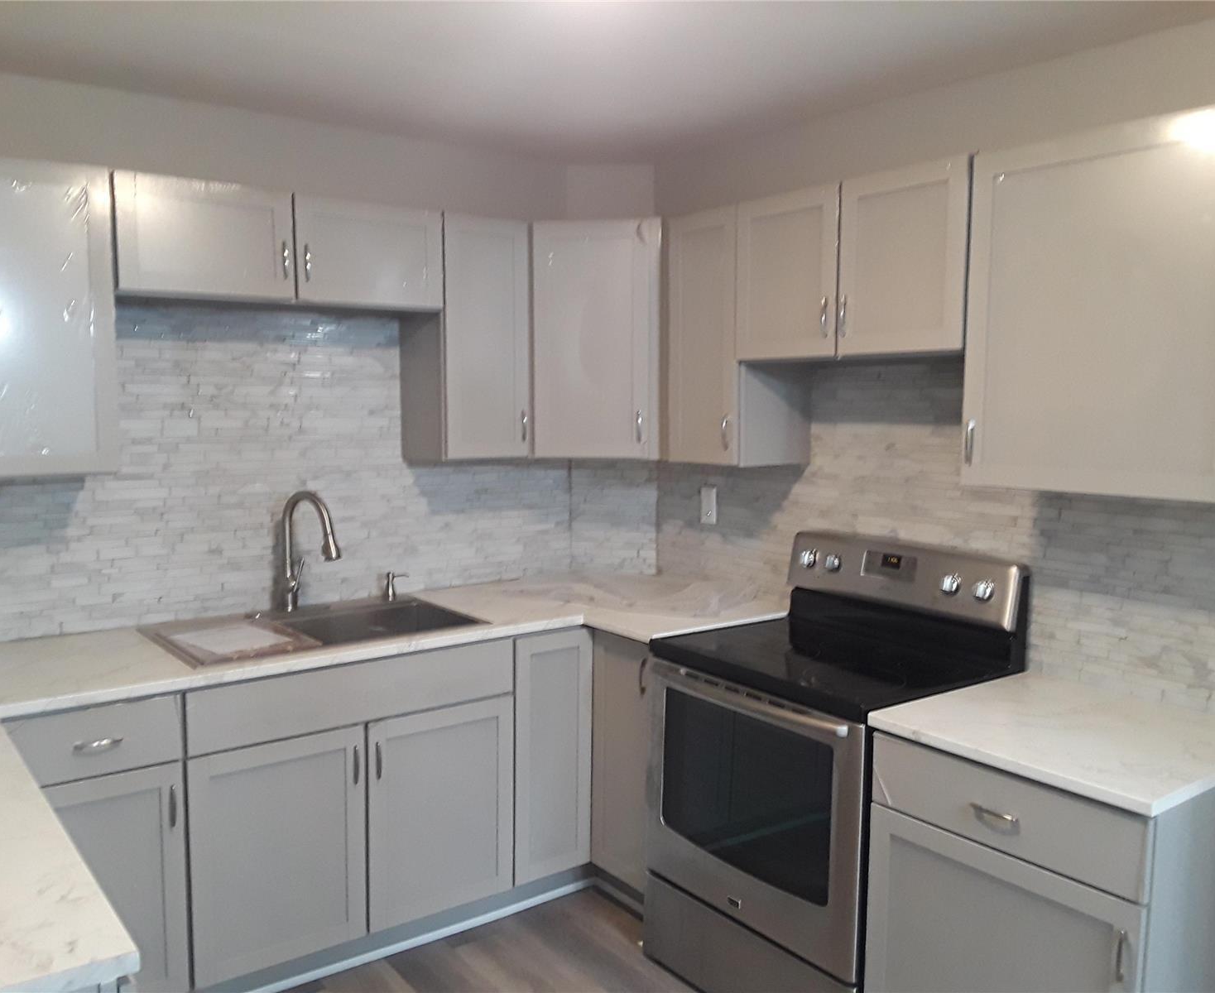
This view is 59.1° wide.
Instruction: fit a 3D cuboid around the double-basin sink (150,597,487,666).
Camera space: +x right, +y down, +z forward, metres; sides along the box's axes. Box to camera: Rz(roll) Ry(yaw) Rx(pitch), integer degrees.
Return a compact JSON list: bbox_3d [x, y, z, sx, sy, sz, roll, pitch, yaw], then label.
[{"bbox_3d":[-0.819,0.462,3.062,0.838,0.203,0.549,-4,7,-35],"label":"double-basin sink"}]

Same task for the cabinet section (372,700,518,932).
[{"bbox_3d":[-0.638,0.869,3.289,0.460,0.584,0.600,-4,7,-35],"label":"cabinet section"}]

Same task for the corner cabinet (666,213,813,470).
[{"bbox_3d":[0.407,-0.474,3.263,0.323,0.752,0.312,-4,7,-35],"label":"corner cabinet"}]

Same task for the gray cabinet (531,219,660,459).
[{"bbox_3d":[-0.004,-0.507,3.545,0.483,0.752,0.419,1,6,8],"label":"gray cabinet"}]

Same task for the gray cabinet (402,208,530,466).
[{"bbox_3d":[-0.447,-0.495,3.396,0.307,0.752,0.318,-4,7,-35],"label":"gray cabinet"}]

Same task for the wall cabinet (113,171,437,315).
[{"bbox_3d":[-0.936,-0.686,3.027,0.899,0.302,0.318,-4,7,-35],"label":"wall cabinet"}]

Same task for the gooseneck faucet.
[{"bbox_3d":[-0.872,0.169,3.183,0.249,0.368,0.076,5,7,36],"label":"gooseneck faucet"}]

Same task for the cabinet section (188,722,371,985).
[{"bbox_3d":[-1.012,0.894,3.023,0.459,0.584,0.600,-4,7,-35],"label":"cabinet section"}]

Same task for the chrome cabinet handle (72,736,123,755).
[{"bbox_3d":[-1.147,0.560,2.417,0.107,0.015,0.027,-4,7,-35],"label":"chrome cabinet handle"}]

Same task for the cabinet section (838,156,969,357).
[{"bbox_3d":[0.847,-0.581,2.732,0.310,0.450,0.400,-4,7,-35],"label":"cabinet section"}]

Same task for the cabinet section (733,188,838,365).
[{"bbox_3d":[0.620,-0.614,3.049,0.310,0.450,0.382,-4,7,-35],"label":"cabinet section"}]

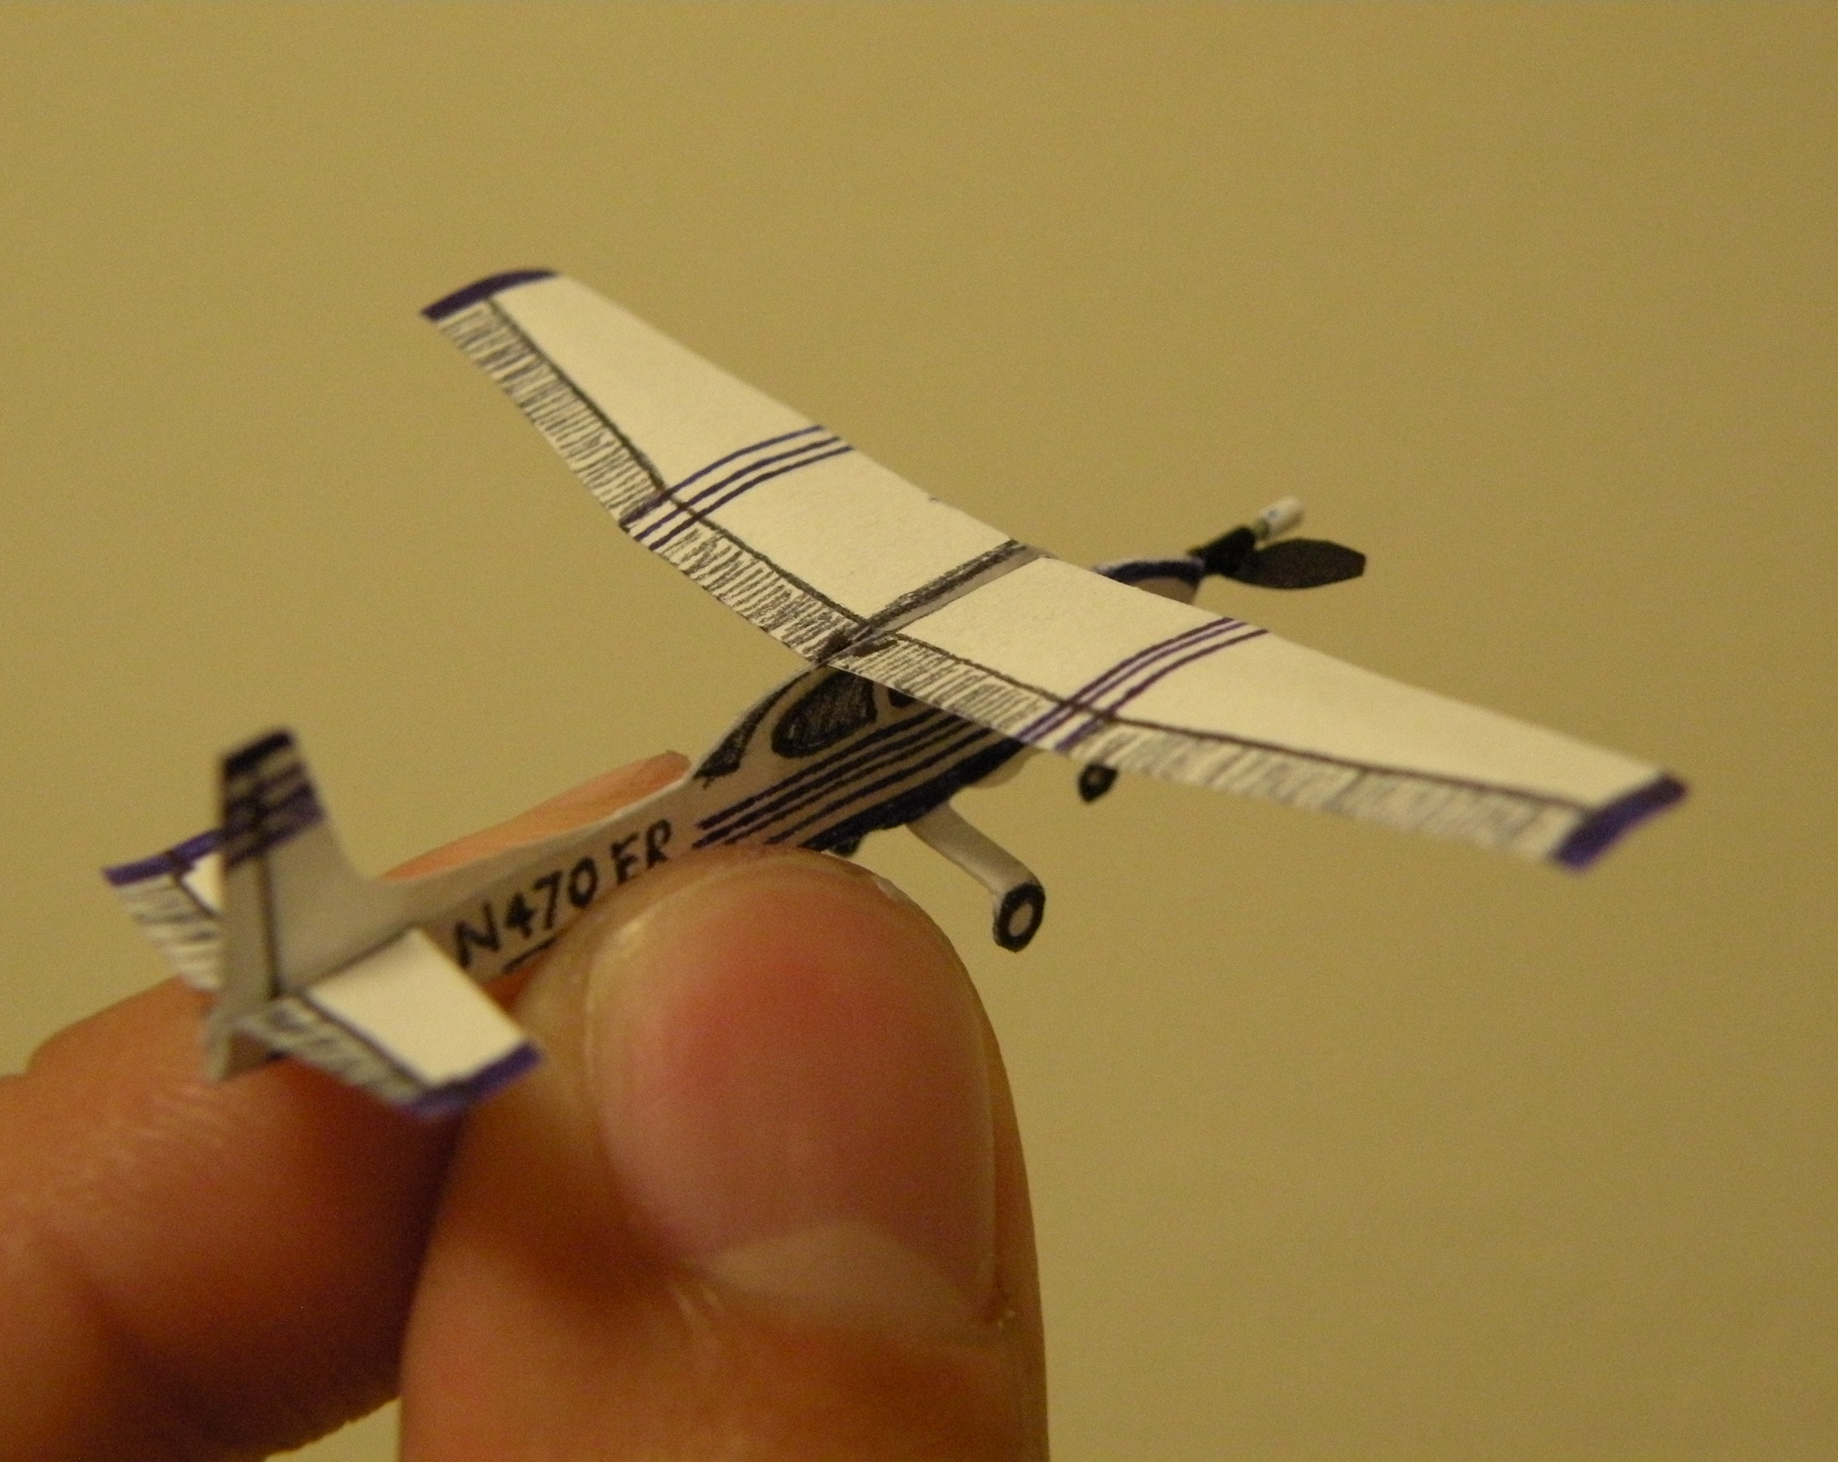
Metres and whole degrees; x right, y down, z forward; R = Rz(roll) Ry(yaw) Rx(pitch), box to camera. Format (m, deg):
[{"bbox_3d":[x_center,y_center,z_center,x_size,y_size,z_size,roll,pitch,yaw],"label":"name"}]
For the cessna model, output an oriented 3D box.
[{"bbox_3d":[-0.002,-0.001,0.101,0.064,0.019,0.064,28,38,34],"label":"cessna model"}]

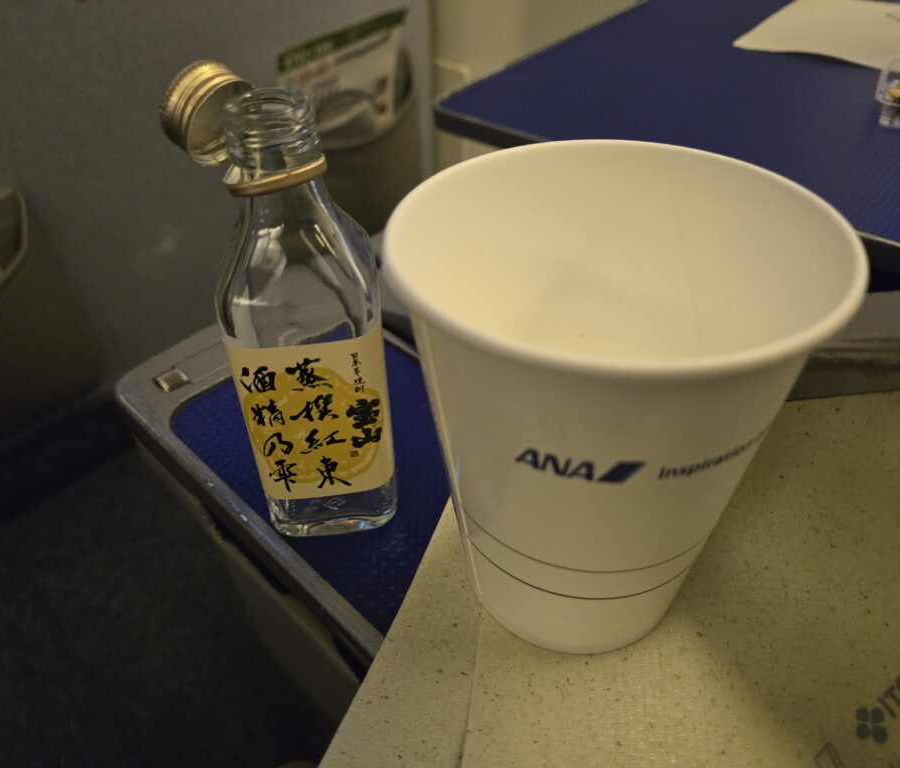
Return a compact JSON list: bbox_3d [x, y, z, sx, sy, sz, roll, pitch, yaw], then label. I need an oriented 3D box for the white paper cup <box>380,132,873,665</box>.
[{"bbox_3d":[0.029,0.009,0.142,0.076,0.092,0.076,-2,40,1],"label":"white paper cup"}]

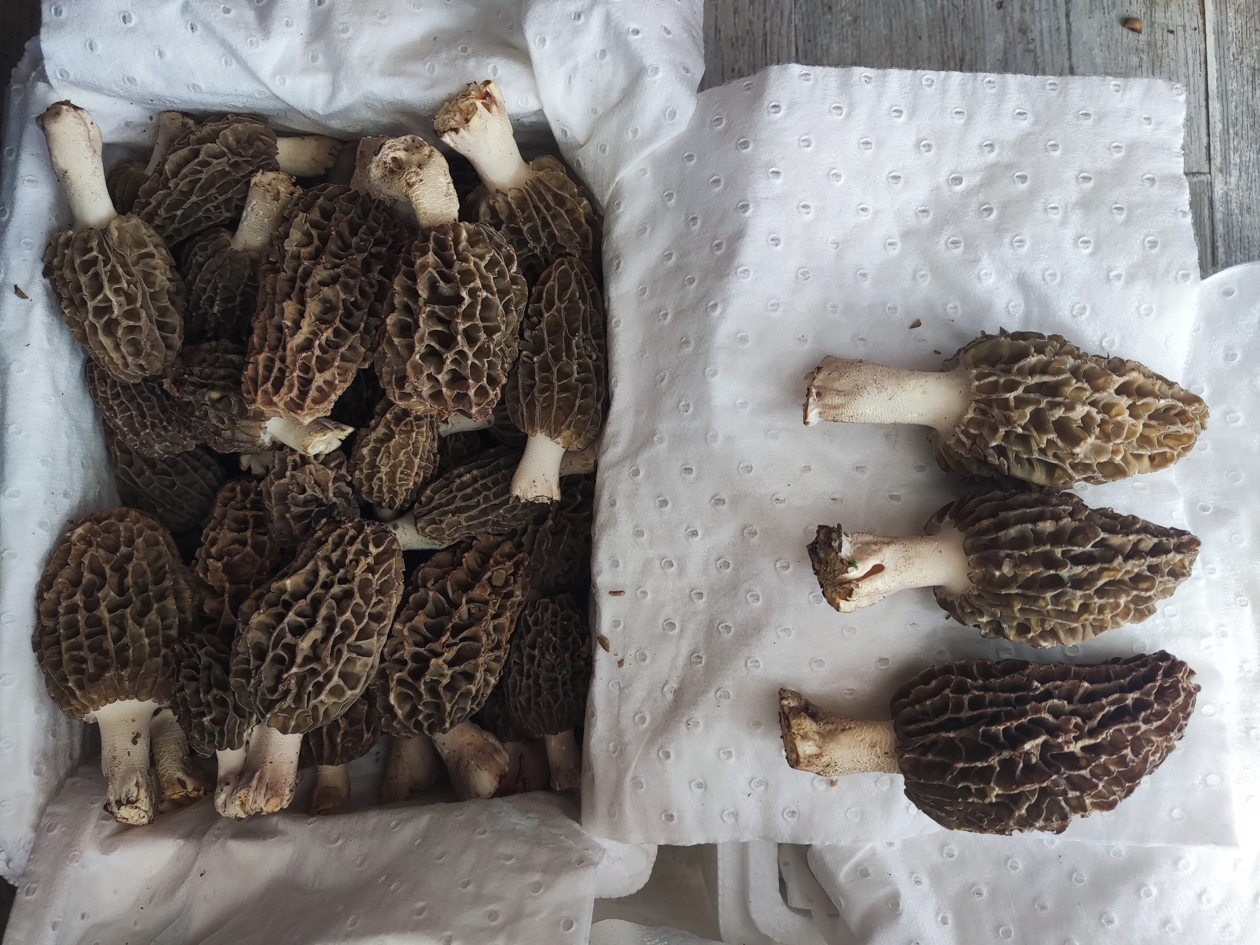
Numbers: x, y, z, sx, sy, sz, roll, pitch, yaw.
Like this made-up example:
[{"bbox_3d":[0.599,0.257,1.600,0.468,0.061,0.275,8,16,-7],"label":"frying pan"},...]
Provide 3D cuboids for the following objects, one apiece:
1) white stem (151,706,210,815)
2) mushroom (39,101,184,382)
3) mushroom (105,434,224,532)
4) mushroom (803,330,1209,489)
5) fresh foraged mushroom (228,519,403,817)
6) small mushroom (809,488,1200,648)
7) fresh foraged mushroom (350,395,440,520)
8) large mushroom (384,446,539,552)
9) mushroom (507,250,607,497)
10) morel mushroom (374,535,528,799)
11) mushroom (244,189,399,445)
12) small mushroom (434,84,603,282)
[{"bbox_3d":[-0.167,0.107,0.338,0.018,0.018,0.041,-12,84,0],"label":"white stem"},{"bbox_3d":[-0.174,-0.077,0.305,0.045,0.044,0.098,-16,96,0],"label":"mushroom"},{"bbox_3d":[-0.177,0.004,0.347,0.057,0.038,0.040,43,90,-6],"label":"mushroom"},{"bbox_3d":[0.135,-0.022,0.326,0.145,0.051,0.055,2,86,0],"label":"mushroom"},{"bbox_3d":[-0.111,0.070,0.321,0.049,0.047,0.115,24,96,0],"label":"fresh foraged mushroom"},{"bbox_3d":[0.118,0.030,0.287,0.122,0.045,0.047,-2,90,-1],"label":"small mushroom"},{"bbox_3d":[-0.086,-0.005,0.330,0.030,0.030,0.051,16,101,0],"label":"fresh foraged mushroom"},{"bbox_3d":[-0.064,0.011,0.358,0.069,0.029,0.029,-26,90,-3],"label":"large mushroom"},{"bbox_3d":[-0.026,-0.032,0.315,0.033,0.033,0.085,7,90,0],"label":"mushroom"},{"bbox_3d":[-0.065,0.071,0.330,0.046,0.045,0.099,10,104,0],"label":"morel mushroom"},{"bbox_3d":[-0.103,-0.053,0.305,0.044,0.044,0.091,11,95,0],"label":"mushroom"},{"bbox_3d":[-0.035,-0.097,0.312,0.042,0.042,0.090,-23,115,0],"label":"small mushroom"}]

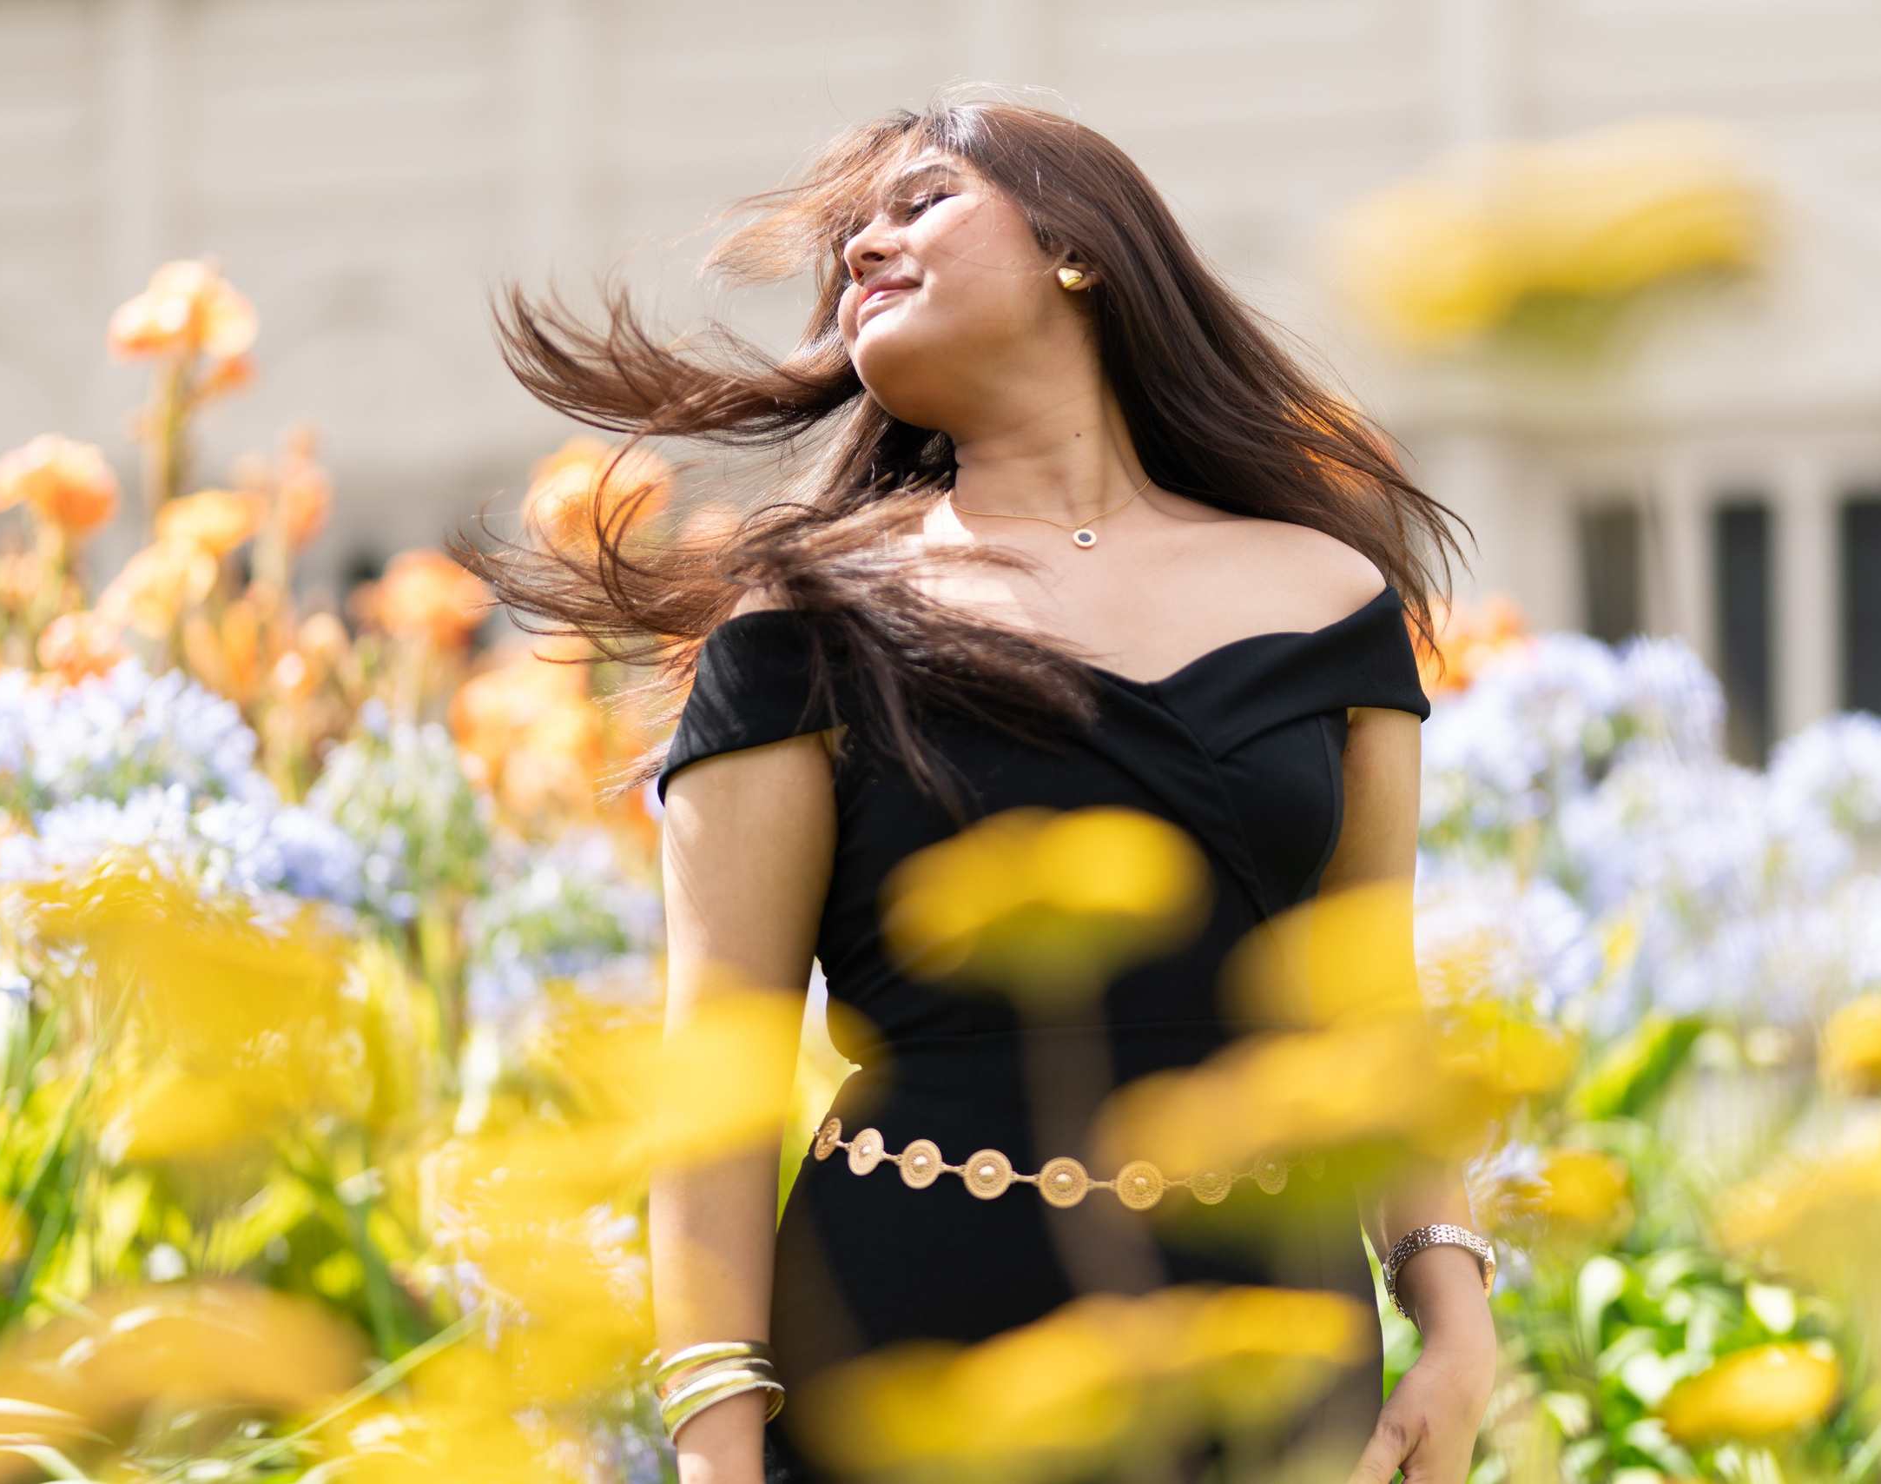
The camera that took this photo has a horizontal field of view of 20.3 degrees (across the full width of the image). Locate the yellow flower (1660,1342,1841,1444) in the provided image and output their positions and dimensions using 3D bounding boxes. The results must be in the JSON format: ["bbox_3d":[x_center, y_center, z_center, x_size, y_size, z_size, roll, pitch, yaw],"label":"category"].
[{"bbox_3d":[0.424,0.341,2.750,0.092,0.051,0.080,-1,-6,9],"label":"yellow flower"}]

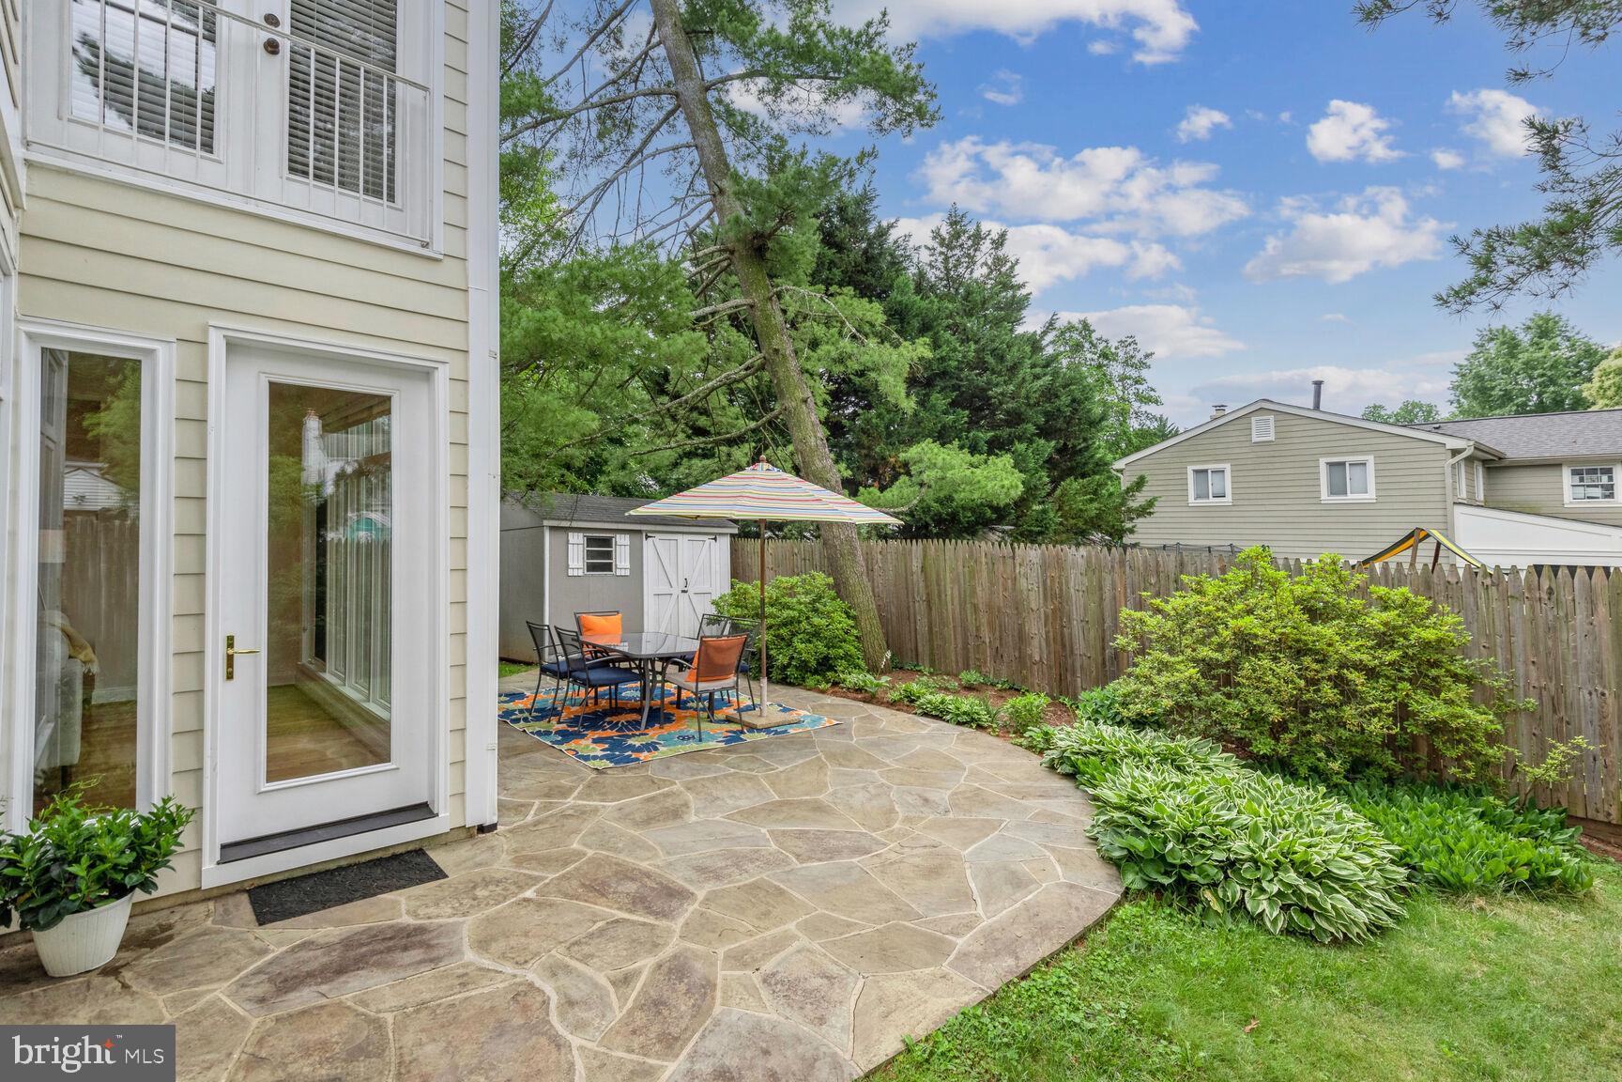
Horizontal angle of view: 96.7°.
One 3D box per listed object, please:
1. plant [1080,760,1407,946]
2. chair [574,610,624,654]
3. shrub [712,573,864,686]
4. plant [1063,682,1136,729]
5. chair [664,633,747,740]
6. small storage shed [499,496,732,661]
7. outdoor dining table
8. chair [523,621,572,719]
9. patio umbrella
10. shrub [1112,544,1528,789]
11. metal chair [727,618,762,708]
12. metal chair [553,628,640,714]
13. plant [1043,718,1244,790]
[{"bbox_3d":[2.146,1.574,3.811,1.220,0.460,1.200,0,-1,12],"label":"plant"},{"bbox_3d":[-2.290,1.296,8.054,0.580,0.940,0.660,1,-1,-37],"label":"chair"},{"bbox_3d":[-0.305,1.102,9.636,1.980,1.370,1.650,0,-1,26],"label":"shrub"},{"bbox_3d":[2.880,1.634,7.099,0.780,0.420,0.720,0,-1,18],"label":"plant"},{"bbox_3d":[-1.000,1.298,6.712,0.600,0.925,0.680,1,-2,-45],"label":"chair"},{"bbox_3d":[-3.765,0.521,13.310,3.600,2.750,3.450,1,-1,-41],"label":"small storage shed"},{"bbox_3d":[-1.649,1.397,7.328,1.000,0.720,1.620,1,-1,-38],"label":"outdoor dining table"},{"bbox_3d":[-2.460,1.286,7.294,0.670,0.940,0.570,1,-1,-43],"label":"chair"},{"bbox_3d":[-0.455,0.472,6.964,2.700,2.560,2.700,0,-1,0],"label":"patio umbrella"},{"bbox_3d":[4.018,1.014,6.012,1.400,1.850,2.650,1,-1,-43],"label":"shrub"},{"bbox_3d":[-0.961,1.315,7.583,0.680,0.925,0.600,1,-1,-42],"label":"metal chair"},{"bbox_3d":[-2.076,1.308,7.037,0.680,0.925,0.600,1,-1,-41],"label":"metal chair"},{"bbox_3d":[2.420,1.540,5.280,1.360,0.380,0.820,0,-1,9],"label":"plant"}]

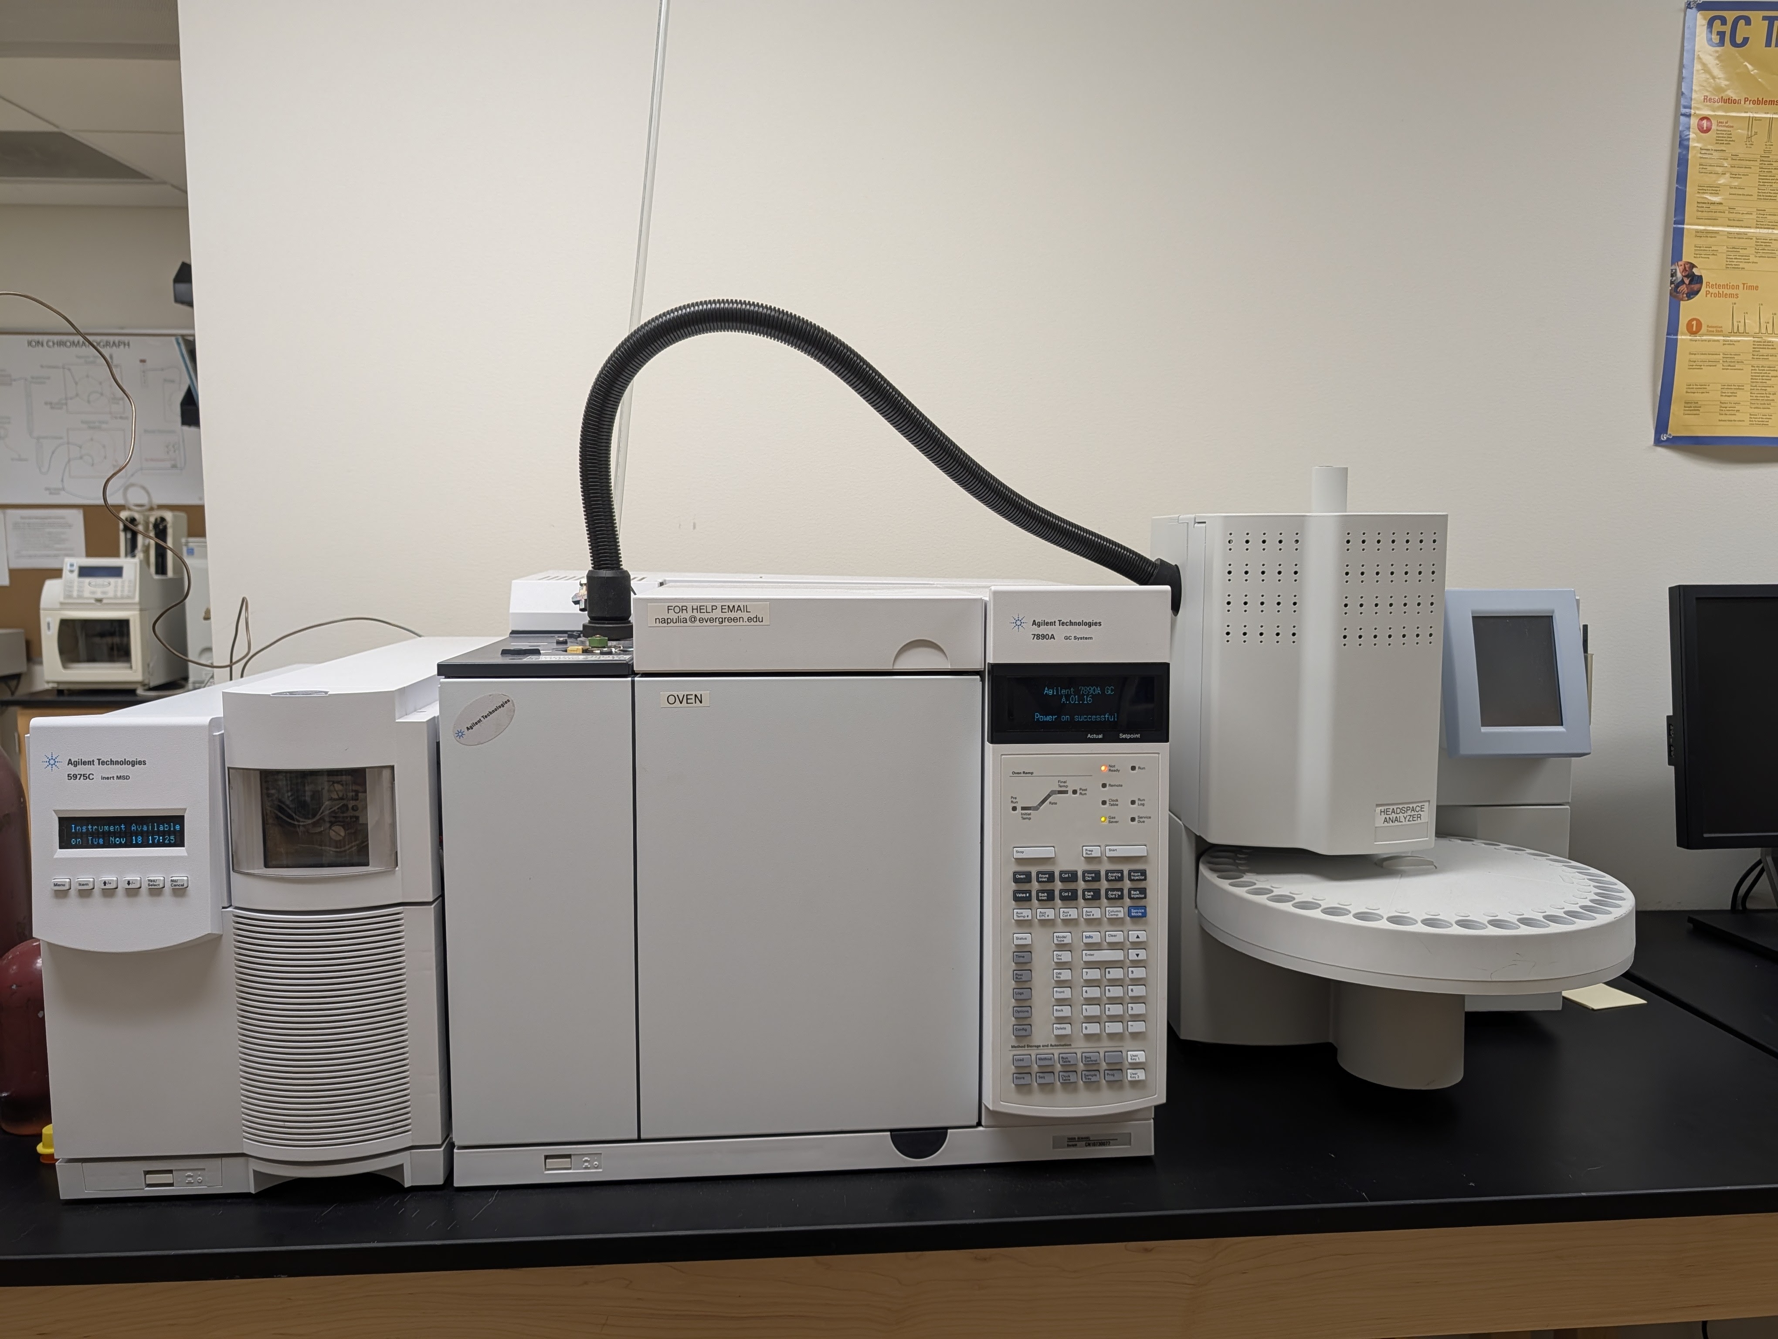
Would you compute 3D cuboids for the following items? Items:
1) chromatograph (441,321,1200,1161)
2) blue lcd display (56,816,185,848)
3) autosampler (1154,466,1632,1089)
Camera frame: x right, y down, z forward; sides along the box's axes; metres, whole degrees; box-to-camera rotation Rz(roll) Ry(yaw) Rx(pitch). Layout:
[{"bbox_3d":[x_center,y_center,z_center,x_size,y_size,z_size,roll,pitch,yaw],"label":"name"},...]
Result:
[{"bbox_3d":[-0.074,0.097,1.233,0.600,0.600,0.530,0,5,-6],"label":"chromatograph"},{"bbox_3d":[-0.577,0.122,0.937,0.091,0.025,0.012,0,5,-6],"label":"blue lcd display"},{"bbox_3d":[0.513,0.101,1.242,0.455,0.596,0.530,0,5,-4],"label":"autosampler"}]

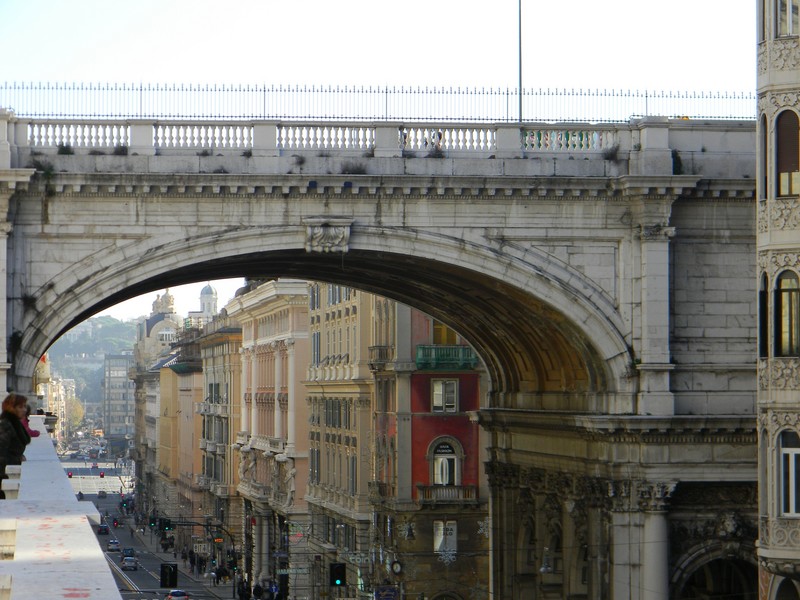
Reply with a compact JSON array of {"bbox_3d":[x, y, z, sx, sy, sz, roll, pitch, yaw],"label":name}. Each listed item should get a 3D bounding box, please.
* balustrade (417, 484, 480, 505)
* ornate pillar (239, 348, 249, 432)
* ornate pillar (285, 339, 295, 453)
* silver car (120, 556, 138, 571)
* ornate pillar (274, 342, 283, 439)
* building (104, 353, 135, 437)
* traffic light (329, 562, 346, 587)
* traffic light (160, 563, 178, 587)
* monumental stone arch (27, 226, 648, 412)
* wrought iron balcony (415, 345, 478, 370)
[{"bbox_3d":[2.787,11.203,139.506,3.550,1.150,1.050,0,-2,-9],"label":"balustrade"},{"bbox_3d":[-14.769,8.729,229.000,0.850,8.300,0.850,0,-2,-9],"label":"ornate pillar"},{"bbox_3d":[-8.652,7.438,190.000,0.800,8.800,0.800,0,-2,-9],"label":"ornate pillar"},{"bbox_3d":[-30.710,30.004,276.000,1.760,1.480,4.200,0,-4,-9],"label":"silver car"},{"bbox_3d":[-9.939,7.485,198.500,0.780,8.000,0.780,0,-2,-9],"label":"ornate pillar"},{"bbox_3d":[-87.118,31.671,772.902,15.000,29.000,16.000,0,-2,-9],"label":"building"},{"bbox_3d":[-2.712,12.139,107.000,0.700,1.000,0.400,0,-2,-9],"label":"traffic light"},{"bbox_3d":[-10.164,12.148,107.000,0.700,1.020,0.400,0,-2,-9],"label":"traffic light"},{"bbox_3d":[-3.873,0.879,93.415,21.100,6.400,20.000,0,-2,-7],"label":"monumental stone arch"},{"bbox_3d":[2.730,3.298,139.506,3.550,1.500,1.100,0,-2,-9],"label":"wrought iron balcony"}]

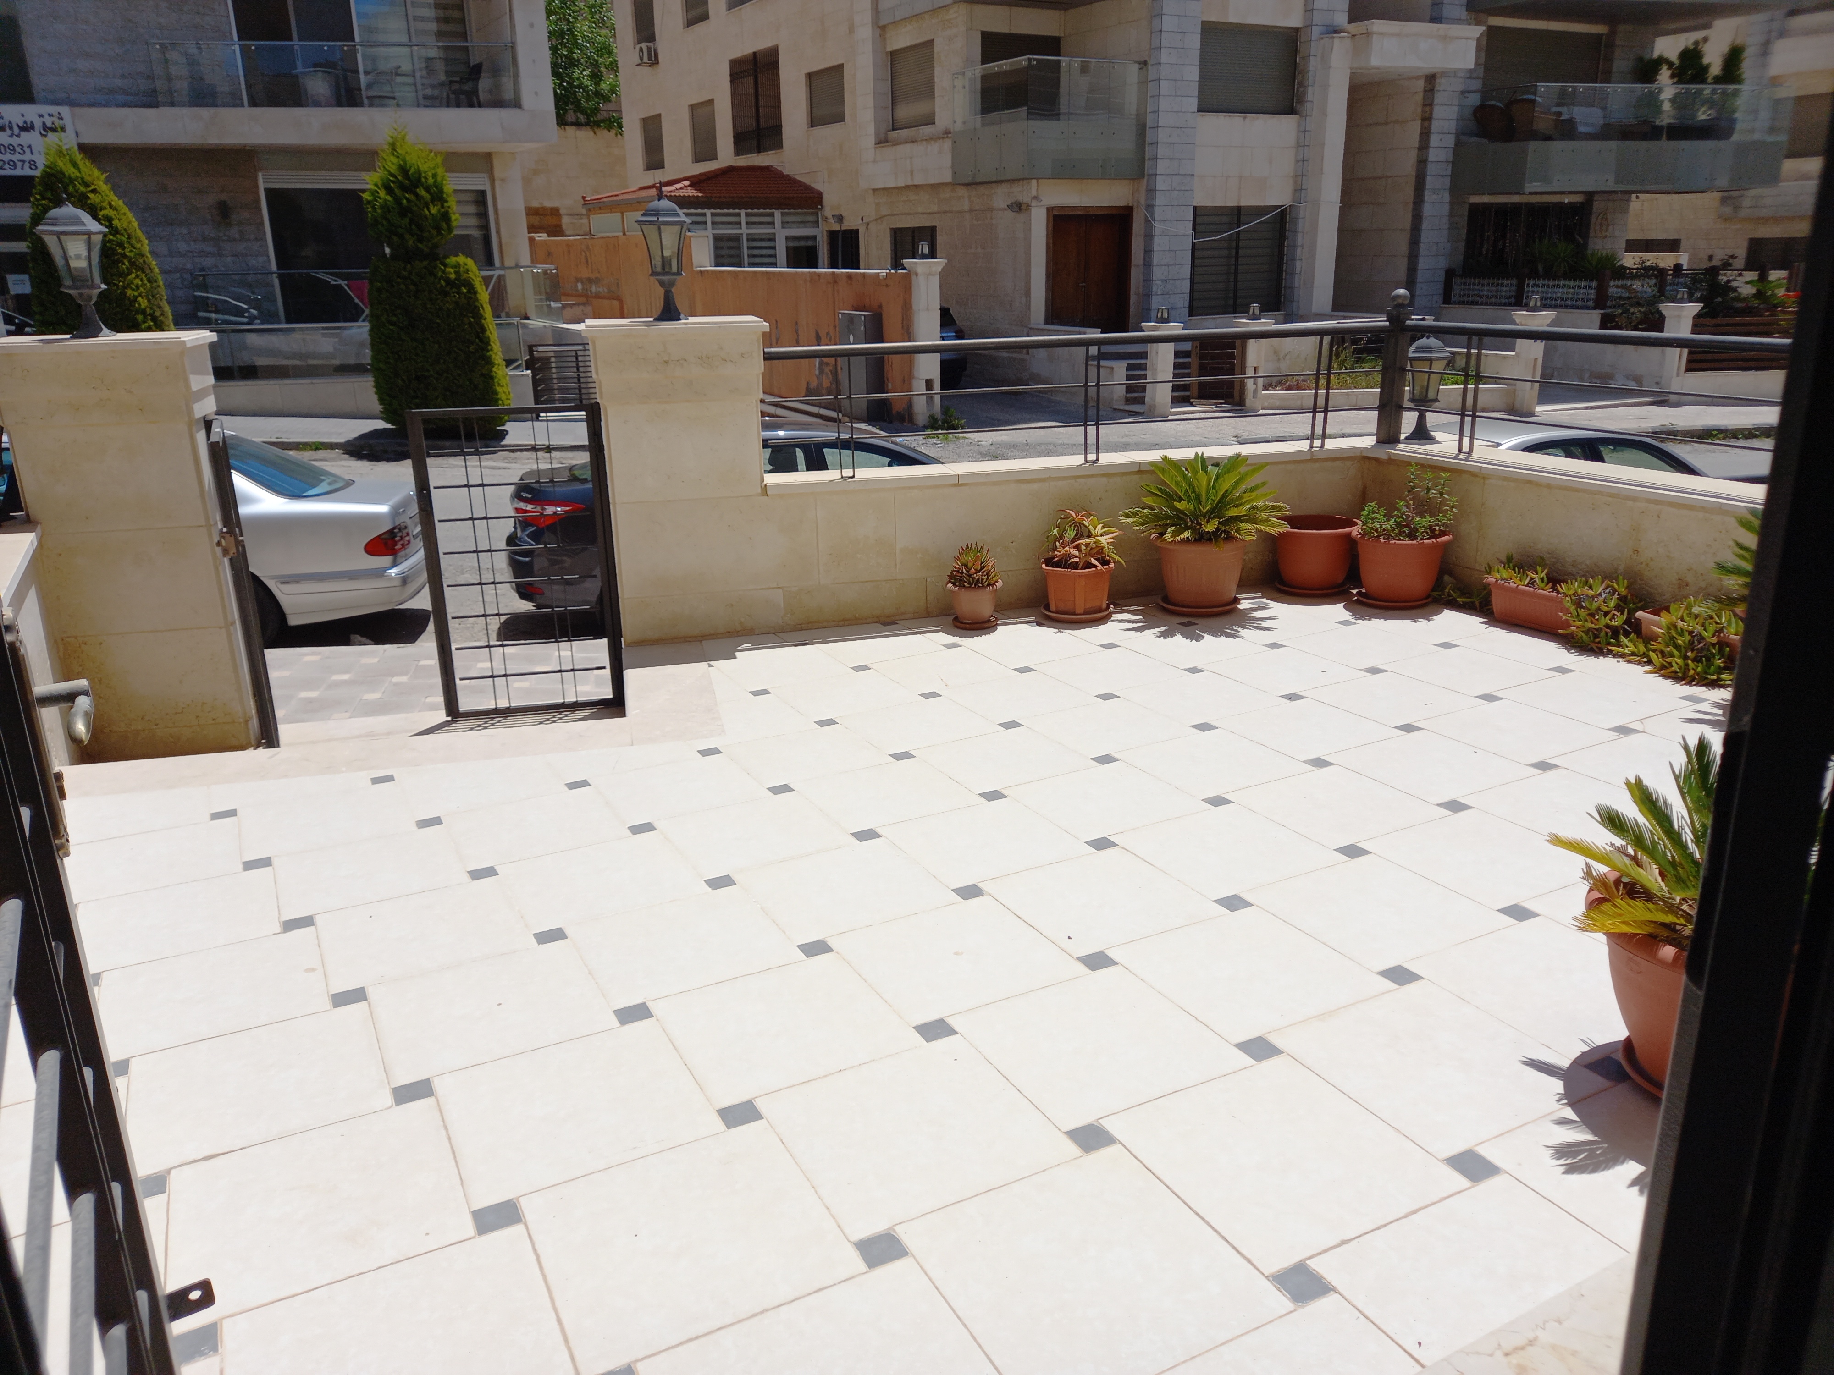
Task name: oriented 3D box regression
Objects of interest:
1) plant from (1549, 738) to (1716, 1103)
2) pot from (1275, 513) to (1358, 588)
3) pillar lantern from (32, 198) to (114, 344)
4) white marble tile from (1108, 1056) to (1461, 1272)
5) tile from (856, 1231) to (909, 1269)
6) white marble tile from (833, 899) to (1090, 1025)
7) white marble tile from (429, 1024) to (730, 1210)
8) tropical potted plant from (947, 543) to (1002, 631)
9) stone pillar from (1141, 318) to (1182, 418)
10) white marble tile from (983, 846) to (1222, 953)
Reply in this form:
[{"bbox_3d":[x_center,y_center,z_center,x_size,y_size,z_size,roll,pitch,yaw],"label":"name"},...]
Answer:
[{"bbox_3d":[1.359,0.351,2.143,0.660,0.660,0.660,11,22,33],"label":"plant"},{"bbox_3d":[1.855,-0.615,6.174,0.375,0.308,0.375,-1,18,0],"label":"pot"},{"bbox_3d":[-3.024,-1.531,4.771,0.220,0.510,0.220,-5,18,-12],"label":"pillar lantern"},{"bbox_3d":[0.574,0.745,2.107,0.410,0.020,0.410,-11,19,-26],"label":"white marble tile"},{"bbox_3d":[-0.061,0.902,2.107,0.065,0.020,0.065,-11,19,-26],"label":"tile"},{"bbox_3d":[0.079,0.617,3.018,0.445,0.020,0.445,-11,19,-26],"label":"white marble tile"},{"bbox_3d":[-0.688,0.839,2.652,0.468,0.015,0.468,-10,19,-25],"label":"white marble tile"},{"bbox_3d":[0.271,-0.476,6.058,0.240,0.375,0.240,-5,18,-12],"label":"tropical potted plant"},{"bbox_3d":[3.766,-4.866,20.474,0.470,1.445,0.470,-7,19,-16],"label":"stone pillar"},{"bbox_3d":[0.412,0.478,2.981,0.410,0.020,0.410,-11,19,-26],"label":"white marble tile"}]

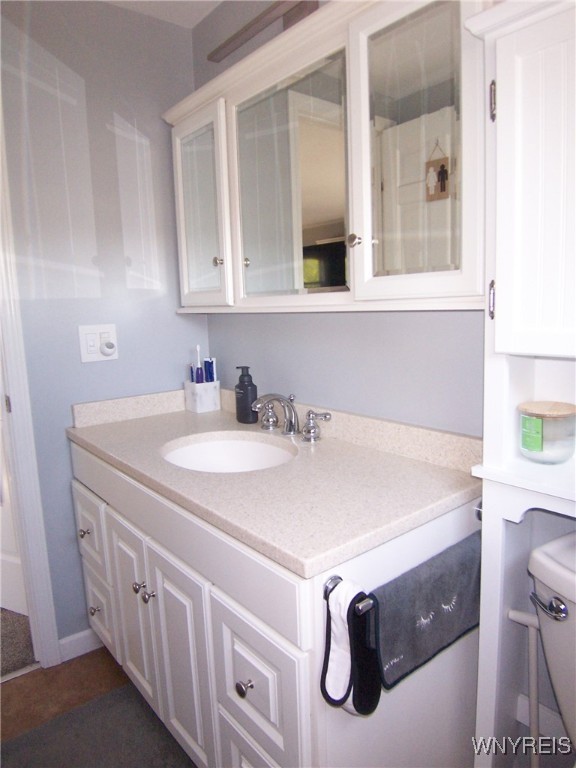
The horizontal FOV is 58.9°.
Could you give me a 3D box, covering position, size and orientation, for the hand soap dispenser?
[{"bbox_3d":[-0.141,0.037,1.733,0.074,0.191,0.072,-2,8,0],"label":"hand soap dispenser"}]

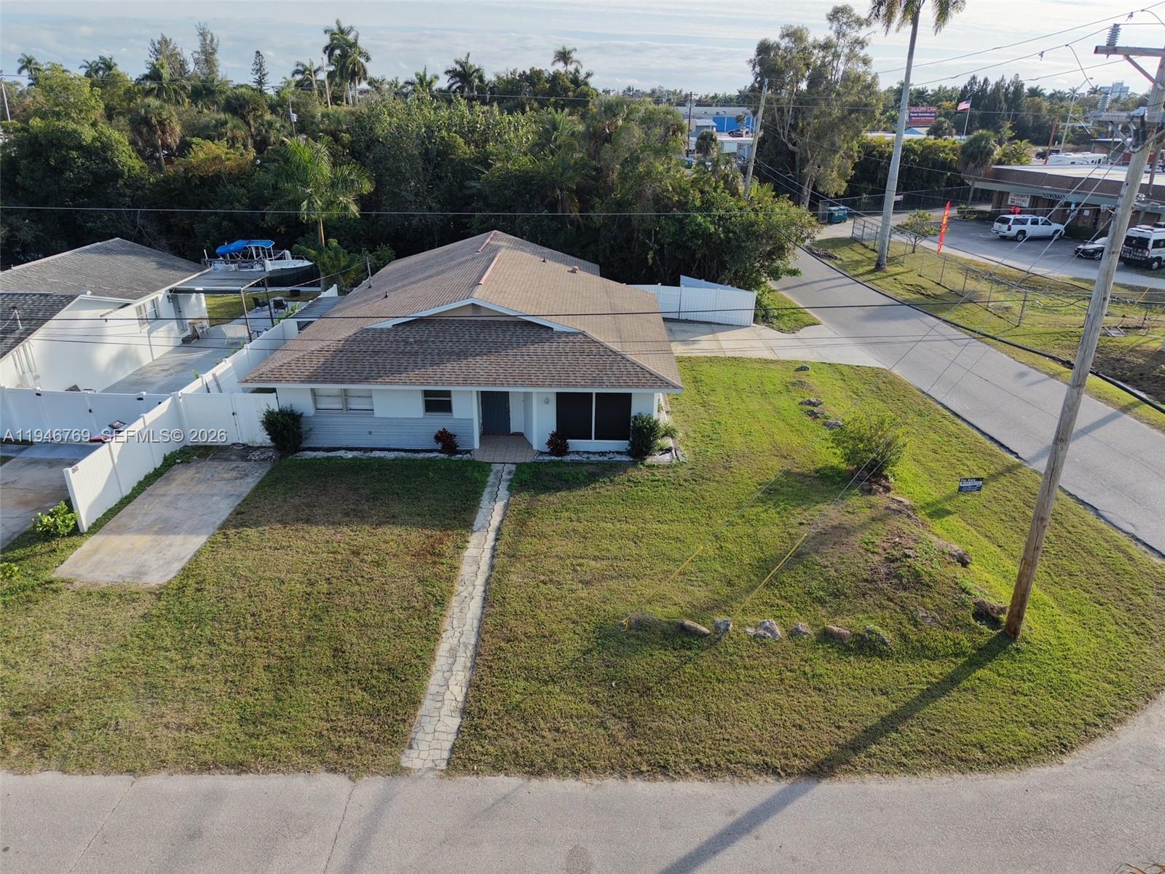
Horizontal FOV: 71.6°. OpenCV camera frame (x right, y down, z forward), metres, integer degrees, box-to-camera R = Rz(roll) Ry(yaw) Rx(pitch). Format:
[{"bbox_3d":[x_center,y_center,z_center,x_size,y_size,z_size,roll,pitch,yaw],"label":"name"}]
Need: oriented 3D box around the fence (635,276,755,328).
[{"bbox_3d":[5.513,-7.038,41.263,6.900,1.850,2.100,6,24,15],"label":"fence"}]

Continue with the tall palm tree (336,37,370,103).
[{"bbox_3d":[-34.066,-50.645,123.774,5.200,18.390,5.200,0,23,1],"label":"tall palm tree"}]

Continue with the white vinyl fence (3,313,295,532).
[{"bbox_3d":[-14.301,-1.506,28.528,9.120,1.850,16.320,1,23,2],"label":"white vinyl fence"}]

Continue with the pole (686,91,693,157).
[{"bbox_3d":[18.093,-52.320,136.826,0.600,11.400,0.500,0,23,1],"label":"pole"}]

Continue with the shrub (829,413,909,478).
[{"bbox_3d":[8.864,0.142,24.468,2.200,1.550,2.100,0,23,1],"label":"shrub"}]

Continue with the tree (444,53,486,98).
[{"bbox_3d":[-13.920,-39.504,97.301,4.860,11.930,5.200,0,23,0],"label":"tree"}]

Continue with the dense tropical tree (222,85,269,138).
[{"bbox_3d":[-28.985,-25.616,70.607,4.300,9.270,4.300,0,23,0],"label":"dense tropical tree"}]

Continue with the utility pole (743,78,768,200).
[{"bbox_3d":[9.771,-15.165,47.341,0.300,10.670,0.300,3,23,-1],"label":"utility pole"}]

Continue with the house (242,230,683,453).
[{"bbox_3d":[-3.514,-4.835,32.967,13.400,4.200,18.900,0,23,1],"label":"house"}]

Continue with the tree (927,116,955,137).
[{"bbox_3d":[51.477,-42.281,117.601,4.200,7.750,4.200,0,23,1],"label":"tree"}]

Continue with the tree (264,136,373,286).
[{"bbox_3d":[-13.876,-11.564,43.439,5.690,8.480,5.600,0,23,0],"label":"tree"}]

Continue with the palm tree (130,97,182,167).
[{"bbox_3d":[-37.225,-24.711,72.501,4.500,10.250,4.500,0,23,1],"label":"palm tree"}]

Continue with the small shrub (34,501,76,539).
[{"bbox_3d":[-13.689,2.047,20.911,1.050,0.820,1.000,0,23,1],"label":"small shrub"}]

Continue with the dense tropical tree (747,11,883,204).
[{"bbox_3d":[19.930,-27.506,69.803,11.190,17.380,10.500,0,23,0],"label":"dense tropical tree"}]

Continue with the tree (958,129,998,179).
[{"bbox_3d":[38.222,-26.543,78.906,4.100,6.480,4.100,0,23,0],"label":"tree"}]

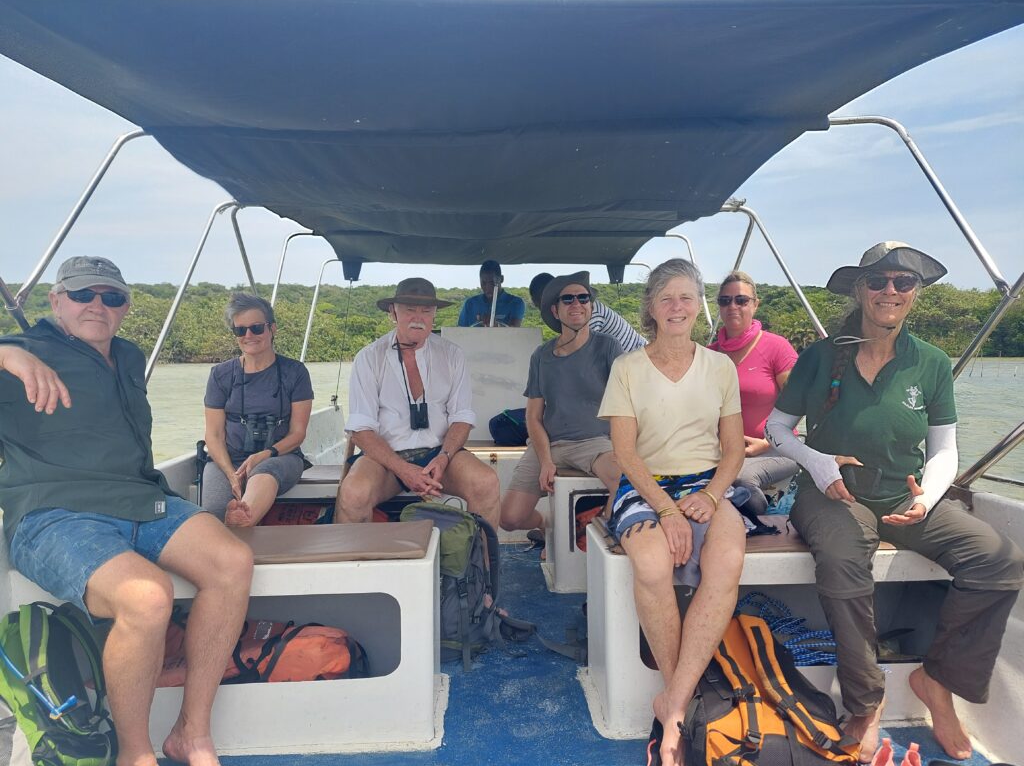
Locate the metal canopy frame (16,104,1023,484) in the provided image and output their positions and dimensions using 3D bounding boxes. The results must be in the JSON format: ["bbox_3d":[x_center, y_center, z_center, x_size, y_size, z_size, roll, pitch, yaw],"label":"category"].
[{"bbox_3d":[0.070,-0.334,3.300,2.620,1.150,4.100,-1,3,-3],"label":"metal canopy frame"}]

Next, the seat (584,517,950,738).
[{"bbox_3d":[0.700,0.680,2.060,0.940,0.480,0.420,-1,3,-3],"label":"seat"}]

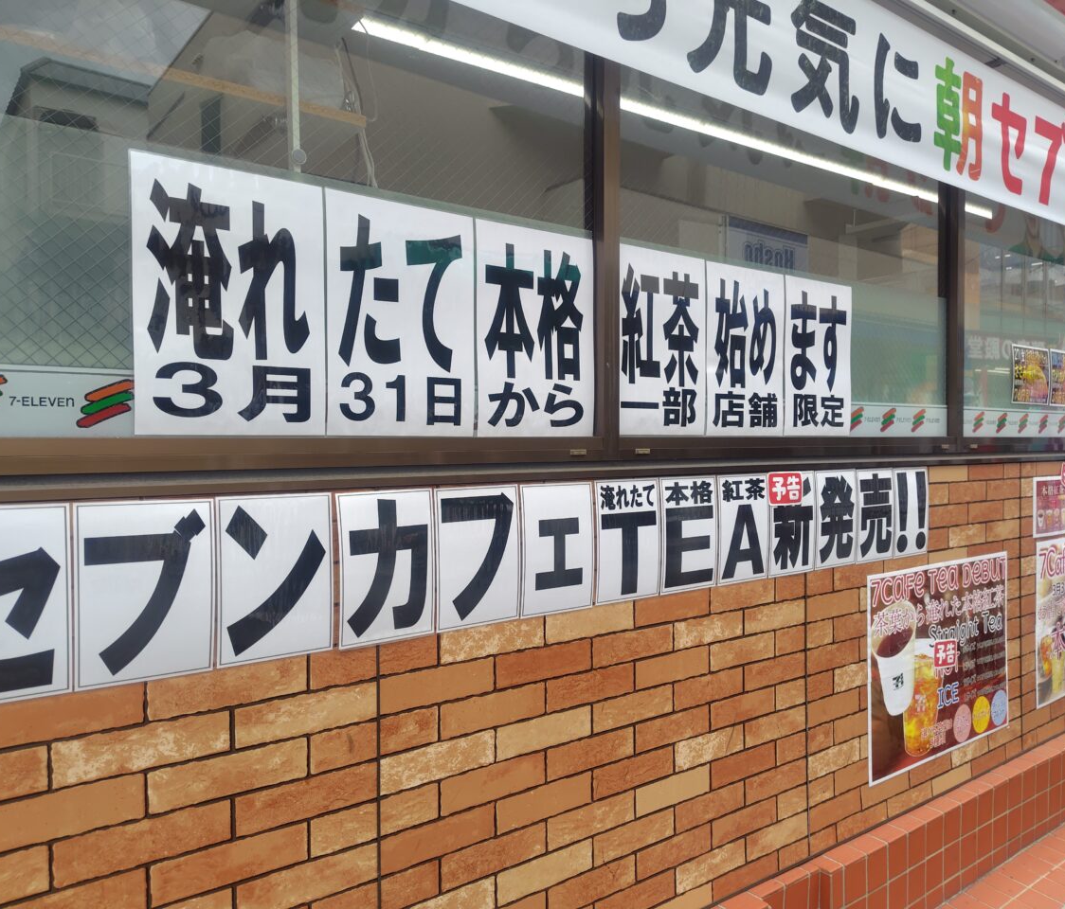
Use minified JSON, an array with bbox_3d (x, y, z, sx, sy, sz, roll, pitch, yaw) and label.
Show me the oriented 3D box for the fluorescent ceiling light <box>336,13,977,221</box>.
[{"bbox_3d":[1.053,-1.333,3.491,3.881,0.050,0.090,-1,1,-35],"label":"fluorescent ceiling light"}]

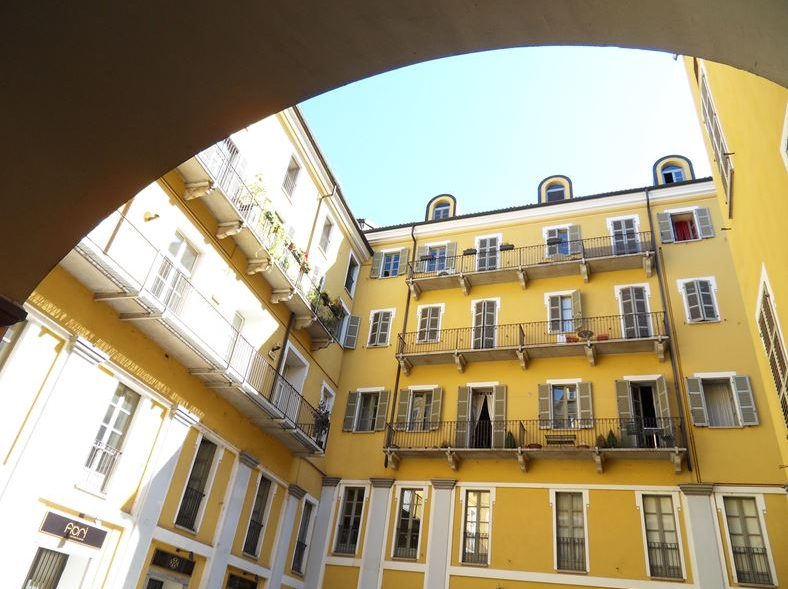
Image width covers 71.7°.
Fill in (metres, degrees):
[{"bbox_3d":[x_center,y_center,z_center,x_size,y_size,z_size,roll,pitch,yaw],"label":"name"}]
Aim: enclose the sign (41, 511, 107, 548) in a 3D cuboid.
[{"bbox_3d":[-6.191,4.662,10.712,0.080,0.355,1.570,-4,-35,18],"label":"sign"}]

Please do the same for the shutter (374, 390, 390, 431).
[{"bbox_3d":[-0.475,4.640,21.968,0.422,1.664,0.060,-11,-39,27],"label":"shutter"}]

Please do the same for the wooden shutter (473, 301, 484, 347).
[{"bbox_3d":[3.525,1.325,22.716,0.412,2.421,0.060,-18,-43,33],"label":"wooden shutter"}]

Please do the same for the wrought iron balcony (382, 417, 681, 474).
[{"bbox_3d":[4.484,5.221,18.902,9.948,1.458,0.760,-6,-37,20],"label":"wrought iron balcony"}]

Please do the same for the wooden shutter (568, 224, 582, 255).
[{"bbox_3d":[8.269,-2.509,24.785,0.482,1.589,0.050,-11,-38,28],"label":"wooden shutter"}]

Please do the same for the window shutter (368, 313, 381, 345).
[{"bbox_3d":[-0.828,1.511,24.265,0.440,1.660,0.050,-16,-40,33],"label":"window shutter"}]

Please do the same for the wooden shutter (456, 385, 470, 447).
[{"bbox_3d":[2.705,4.845,21.507,0.453,2.565,0.050,-4,-34,19],"label":"wooden shutter"}]

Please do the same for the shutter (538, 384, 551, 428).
[{"bbox_3d":[5.829,4.315,21.035,0.480,1.799,0.050,-6,-35,21],"label":"shutter"}]

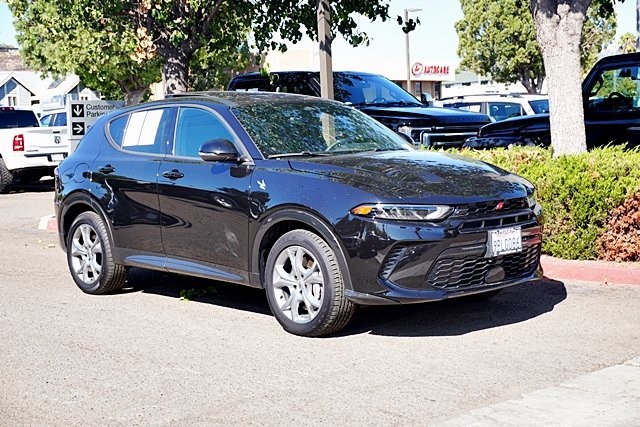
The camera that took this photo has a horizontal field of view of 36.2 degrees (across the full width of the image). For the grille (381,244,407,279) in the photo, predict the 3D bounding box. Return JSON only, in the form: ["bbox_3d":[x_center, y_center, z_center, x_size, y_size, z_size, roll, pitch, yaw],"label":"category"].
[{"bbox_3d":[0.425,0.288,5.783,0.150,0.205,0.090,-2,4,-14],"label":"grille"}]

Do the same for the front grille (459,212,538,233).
[{"bbox_3d":[1.139,0.053,6.091,0.800,0.085,0.100,-4,5,-43],"label":"front grille"}]

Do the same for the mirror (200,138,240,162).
[{"bbox_3d":[-0.655,-0.403,6.463,0.250,0.165,0.170,-5,6,-42],"label":"mirror"}]

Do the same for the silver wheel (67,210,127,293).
[{"bbox_3d":[-1.849,0.332,8.169,0.220,0.690,0.690,-4,5,-43],"label":"silver wheel"}]

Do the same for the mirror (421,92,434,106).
[{"bbox_3d":[1.590,-1.681,14.460,0.220,0.220,0.140,-4,5,-40],"label":"mirror"}]

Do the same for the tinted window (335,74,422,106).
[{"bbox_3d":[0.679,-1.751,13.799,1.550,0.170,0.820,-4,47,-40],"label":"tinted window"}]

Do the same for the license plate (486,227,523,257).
[{"bbox_3d":[1.167,0.176,6.086,0.310,0.155,0.025,-4,5,-43],"label":"license plate"}]

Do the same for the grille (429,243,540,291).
[{"bbox_3d":[1.058,0.301,6.054,1.070,0.230,0.170,-5,6,-42],"label":"grille"}]

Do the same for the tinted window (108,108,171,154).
[{"bbox_3d":[-1.421,-0.639,7.648,0.070,0.400,0.950,21,-12,-41],"label":"tinted window"}]

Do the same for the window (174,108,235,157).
[{"bbox_3d":[-0.781,-0.590,6.941,0.060,0.390,0.890,21,-12,-41],"label":"window"}]

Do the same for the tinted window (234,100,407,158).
[{"bbox_3d":[-0.004,-0.615,7.134,1.460,0.100,0.770,-5,37,-42],"label":"tinted window"}]

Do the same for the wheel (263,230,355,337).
[{"bbox_3d":[-0.069,0.428,6.136,0.230,0.690,0.690,-5,6,-42],"label":"wheel"}]

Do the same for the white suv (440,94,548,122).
[{"bbox_3d":[4.307,-1.557,20.300,1.920,1.760,4.750,-4,5,-42],"label":"white suv"}]

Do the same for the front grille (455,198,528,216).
[{"bbox_3d":[1.081,-0.031,5.996,0.740,0.100,0.110,-5,6,-42],"label":"front grille"}]

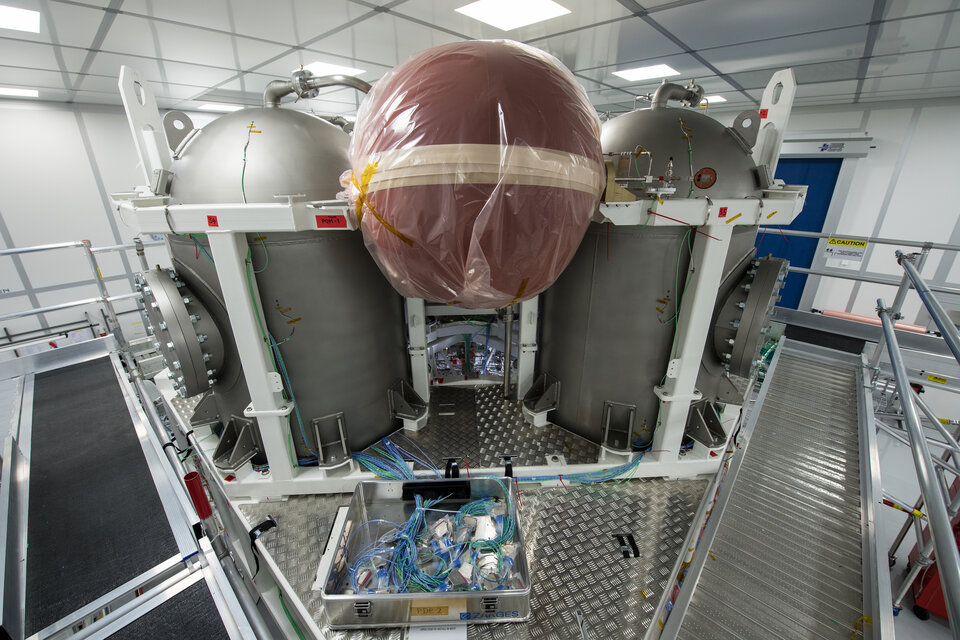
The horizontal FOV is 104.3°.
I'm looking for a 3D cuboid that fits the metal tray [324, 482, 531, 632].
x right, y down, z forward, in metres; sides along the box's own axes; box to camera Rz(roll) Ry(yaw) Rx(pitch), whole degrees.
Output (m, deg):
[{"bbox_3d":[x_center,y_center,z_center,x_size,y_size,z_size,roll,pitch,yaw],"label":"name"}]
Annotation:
[{"bbox_3d":[-0.195,0.936,1.568,0.720,0.180,0.510,-2,21,-3],"label":"metal tray"}]

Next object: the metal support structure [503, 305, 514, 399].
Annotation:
[{"bbox_3d":[0.182,0.169,2.409,0.050,0.750,0.050,-1,21,-2],"label":"metal support structure"}]

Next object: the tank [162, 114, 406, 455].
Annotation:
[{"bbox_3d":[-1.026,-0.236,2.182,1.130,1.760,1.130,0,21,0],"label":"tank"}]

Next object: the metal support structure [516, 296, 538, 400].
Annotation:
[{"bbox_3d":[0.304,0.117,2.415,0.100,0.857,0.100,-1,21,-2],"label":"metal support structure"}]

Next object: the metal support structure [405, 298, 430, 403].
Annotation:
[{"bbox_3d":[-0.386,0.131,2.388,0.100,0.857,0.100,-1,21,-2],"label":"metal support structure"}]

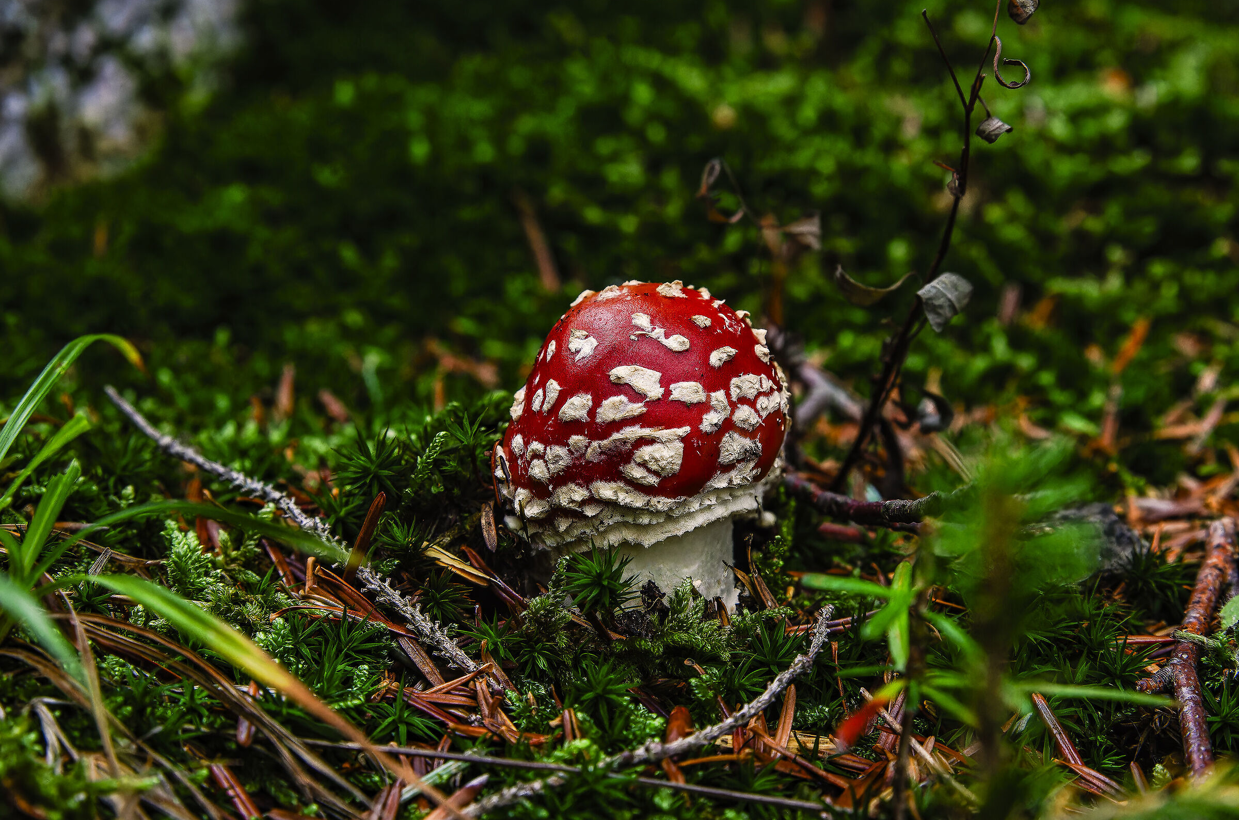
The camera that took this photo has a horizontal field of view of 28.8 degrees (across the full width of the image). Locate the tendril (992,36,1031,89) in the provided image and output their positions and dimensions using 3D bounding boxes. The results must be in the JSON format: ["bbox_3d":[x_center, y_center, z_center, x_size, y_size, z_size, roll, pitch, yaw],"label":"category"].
[{"bbox_3d":[0.078,-0.069,0.480,0.008,0.011,0.004,0,12,0],"label":"tendril"}]

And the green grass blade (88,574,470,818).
[{"bbox_3d":[-0.049,0.042,0.359,0.070,0.009,0.008,36,-1,-21],"label":"green grass blade"}]

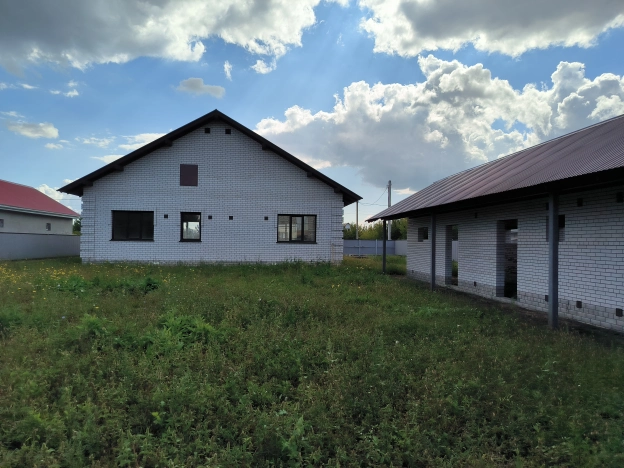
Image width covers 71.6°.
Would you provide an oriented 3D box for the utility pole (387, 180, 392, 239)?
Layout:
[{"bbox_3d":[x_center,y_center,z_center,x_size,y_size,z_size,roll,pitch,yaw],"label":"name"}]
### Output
[{"bbox_3d":[9.372,-1.909,52.425,0.330,9.170,0.330,1,-1,-7],"label":"utility pole"}]

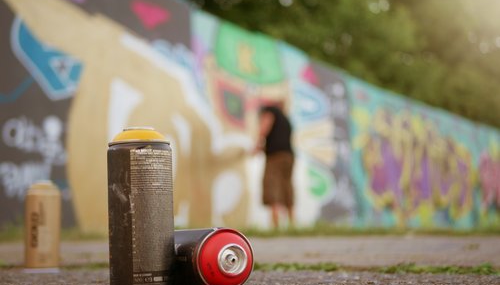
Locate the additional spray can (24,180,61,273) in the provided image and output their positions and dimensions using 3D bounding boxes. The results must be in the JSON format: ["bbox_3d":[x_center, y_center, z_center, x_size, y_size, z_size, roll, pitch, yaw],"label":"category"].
[{"bbox_3d":[-0.384,0.155,1.335,0.066,0.171,0.066,-1,-7,-6],"label":"additional spray can"}]

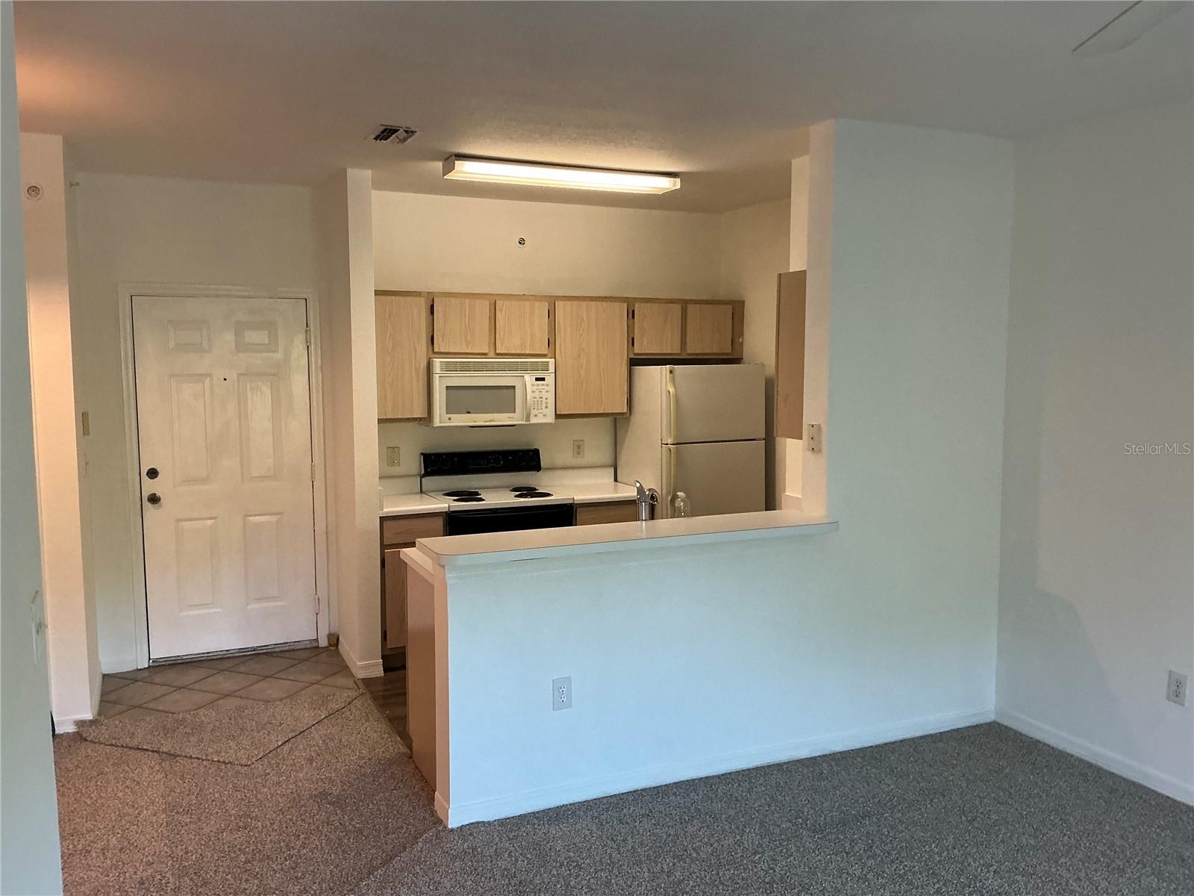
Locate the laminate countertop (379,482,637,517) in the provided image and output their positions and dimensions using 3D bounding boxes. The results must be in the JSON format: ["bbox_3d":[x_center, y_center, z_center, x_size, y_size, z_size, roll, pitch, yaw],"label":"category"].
[{"bbox_3d":[-0.532,0.297,5.860,1.698,0.040,0.637,-2,6,-24],"label":"laminate countertop"}]

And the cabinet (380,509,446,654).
[{"bbox_3d":[-1.132,0.724,5.616,0.379,0.776,0.632,-2,6,-24],"label":"cabinet"}]

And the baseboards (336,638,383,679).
[{"bbox_3d":[-1.371,1.178,5.566,0.158,0.088,0.683,-2,6,-24],"label":"baseboards"}]

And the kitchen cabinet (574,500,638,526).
[{"bbox_3d":[-0.015,0.726,6.139,0.540,0.868,0.612,-2,6,-24],"label":"kitchen cabinet"}]

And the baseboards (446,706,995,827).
[{"bbox_3d":[0.678,1.310,4.068,2.668,0.072,0.016,-2,6,-24],"label":"baseboards"}]

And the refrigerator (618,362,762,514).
[{"bbox_3d":[0.608,0.308,6.278,0.697,1.675,0.730,-2,6,-24],"label":"refrigerator"}]

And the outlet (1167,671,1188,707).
[{"bbox_3d":[2.251,0.934,3.752,0.010,0.117,0.071,-2,6,-24],"label":"outlet"}]

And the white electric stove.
[{"bbox_3d":[-0.602,0.613,5.811,0.755,1.148,0.669,-2,6,-24],"label":"white electric stove"}]

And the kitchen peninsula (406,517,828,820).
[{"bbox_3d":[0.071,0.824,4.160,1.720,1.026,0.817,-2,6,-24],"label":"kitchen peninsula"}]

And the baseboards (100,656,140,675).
[{"bbox_3d":[-2.651,1.199,5.371,0.184,0.095,0.018,-2,6,-24],"label":"baseboards"}]

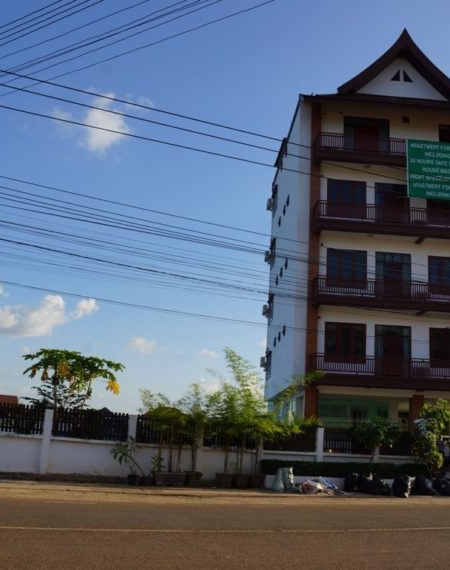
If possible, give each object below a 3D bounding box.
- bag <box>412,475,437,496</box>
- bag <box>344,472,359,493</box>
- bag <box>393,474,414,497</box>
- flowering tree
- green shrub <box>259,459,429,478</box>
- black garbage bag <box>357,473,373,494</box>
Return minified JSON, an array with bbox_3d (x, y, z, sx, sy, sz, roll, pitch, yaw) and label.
[{"bbox_3d":[6.396,6.411,22.751,0.720,0.650,0.680,4,-13,-4],"label":"bag"},{"bbox_3d":[4.128,6.428,23.157,0.520,0.600,0.550,4,-13,-4],"label":"bag"},{"bbox_3d":[5.673,6.387,22.552,0.700,0.710,0.650,4,-13,-4],"label":"bag"},{"bbox_3d":[-5.496,4.407,25.142,3.500,4.270,3.300,4,-13,-4],"label":"flowering tree"},{"bbox_3d":[3.979,6.169,23.727,5.750,0.640,0.700,4,-13,-5],"label":"green shrub"},{"bbox_3d":[4.513,6.405,22.958,0.580,0.660,0.600,4,-13,-4],"label":"black garbage bag"}]

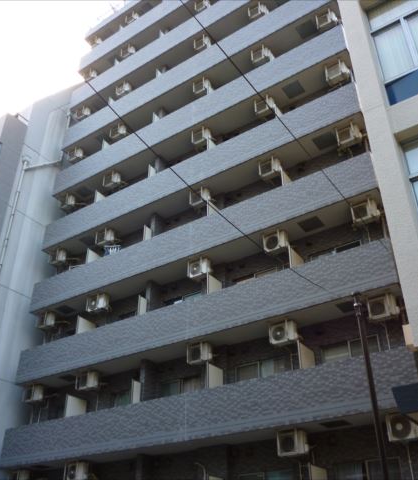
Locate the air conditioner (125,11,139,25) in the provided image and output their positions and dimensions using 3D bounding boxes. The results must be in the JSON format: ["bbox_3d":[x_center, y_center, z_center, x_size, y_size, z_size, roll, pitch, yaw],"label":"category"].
[{"bbox_3d":[-4.317,-12.455,29.257,0.700,0.540,0.280,-20,-38,28],"label":"air conditioner"}]

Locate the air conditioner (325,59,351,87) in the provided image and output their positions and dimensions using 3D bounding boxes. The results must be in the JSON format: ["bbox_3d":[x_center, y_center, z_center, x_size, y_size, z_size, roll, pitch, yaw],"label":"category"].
[{"bbox_3d":[4.406,-5.682,17.643,0.670,0.523,0.270,-20,-37,28],"label":"air conditioner"}]

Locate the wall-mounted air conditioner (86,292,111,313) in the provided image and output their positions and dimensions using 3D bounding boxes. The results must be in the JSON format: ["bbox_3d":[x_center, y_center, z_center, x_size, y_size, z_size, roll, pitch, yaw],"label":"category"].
[{"bbox_3d":[-4.199,2.440,19.695,0.700,0.540,0.280,-20,-38,28],"label":"wall-mounted air conditioner"}]

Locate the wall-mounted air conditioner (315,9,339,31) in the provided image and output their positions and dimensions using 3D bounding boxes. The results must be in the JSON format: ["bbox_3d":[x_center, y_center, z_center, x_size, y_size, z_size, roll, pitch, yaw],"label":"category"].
[{"bbox_3d":[4.387,-8.066,19.146,0.670,0.523,0.270,-20,-37,28],"label":"wall-mounted air conditioner"}]

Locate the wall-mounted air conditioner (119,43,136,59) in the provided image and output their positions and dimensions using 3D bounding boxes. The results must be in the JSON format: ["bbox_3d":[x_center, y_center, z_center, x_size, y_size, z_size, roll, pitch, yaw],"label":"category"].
[{"bbox_3d":[-4.285,-9.978,27.656,0.700,0.540,0.280,-20,-38,28],"label":"wall-mounted air conditioner"}]

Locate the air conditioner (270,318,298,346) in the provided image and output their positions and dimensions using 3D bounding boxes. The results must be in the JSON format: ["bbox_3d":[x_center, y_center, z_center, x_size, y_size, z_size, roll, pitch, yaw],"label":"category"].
[{"bbox_3d":[2.088,2.600,14.313,0.670,0.523,0.270,-20,-37,28],"label":"air conditioner"}]

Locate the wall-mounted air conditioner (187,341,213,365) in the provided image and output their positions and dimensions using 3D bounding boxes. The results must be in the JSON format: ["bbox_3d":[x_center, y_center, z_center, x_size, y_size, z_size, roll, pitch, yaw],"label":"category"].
[{"bbox_3d":[-0.257,3.447,15.647,0.670,0.523,0.270,-20,-37,28],"label":"wall-mounted air conditioner"}]

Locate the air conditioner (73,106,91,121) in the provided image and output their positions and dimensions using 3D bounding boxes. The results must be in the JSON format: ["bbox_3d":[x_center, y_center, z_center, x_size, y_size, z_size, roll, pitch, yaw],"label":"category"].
[{"bbox_3d":[-6.605,-6.632,27.412,0.700,0.540,0.280,-20,-38,28],"label":"air conditioner"}]

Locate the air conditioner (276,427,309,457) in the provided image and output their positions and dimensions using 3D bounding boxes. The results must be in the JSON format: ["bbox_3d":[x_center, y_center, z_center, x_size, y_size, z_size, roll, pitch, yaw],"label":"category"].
[{"bbox_3d":[2.091,5.028,12.795,0.670,0.523,0.270,-20,-37,28],"label":"air conditioner"}]

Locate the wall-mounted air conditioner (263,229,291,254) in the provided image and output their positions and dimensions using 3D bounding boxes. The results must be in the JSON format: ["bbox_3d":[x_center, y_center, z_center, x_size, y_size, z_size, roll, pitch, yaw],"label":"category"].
[{"bbox_3d":[2.090,0.105,15.870,0.670,0.523,0.270,-20,-37,28],"label":"wall-mounted air conditioner"}]

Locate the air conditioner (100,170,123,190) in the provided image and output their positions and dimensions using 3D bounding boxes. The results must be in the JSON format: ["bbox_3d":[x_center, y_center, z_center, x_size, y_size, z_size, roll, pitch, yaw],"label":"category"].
[{"bbox_3d":[-4.205,-2.570,22.542,0.670,0.523,0.270,-20,-37,28],"label":"air conditioner"}]

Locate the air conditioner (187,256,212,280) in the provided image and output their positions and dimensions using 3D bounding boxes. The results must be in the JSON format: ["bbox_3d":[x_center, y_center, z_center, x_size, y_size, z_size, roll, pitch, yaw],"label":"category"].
[{"bbox_3d":[-0.294,0.999,17.443,0.700,0.540,0.280,-20,-38,28],"label":"air conditioner"}]

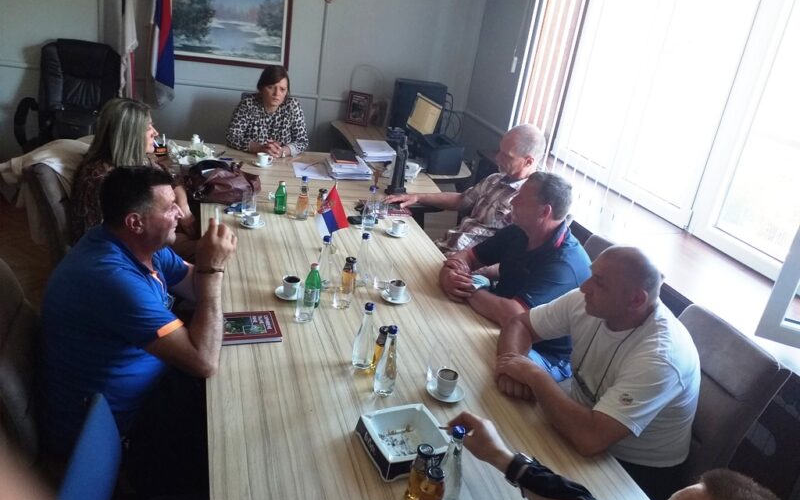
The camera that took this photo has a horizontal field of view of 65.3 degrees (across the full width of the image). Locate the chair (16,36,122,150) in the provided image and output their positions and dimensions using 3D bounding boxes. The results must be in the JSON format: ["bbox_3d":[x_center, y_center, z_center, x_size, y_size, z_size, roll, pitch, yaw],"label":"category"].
[{"bbox_3d":[-2.197,-0.781,4.263,0.670,1.180,0.700,-1,25,-23],"label":"chair"}]

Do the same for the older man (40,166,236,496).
[{"bbox_3d":[-0.786,0.353,1.952,0.720,1.270,0.580,-1,24,-21],"label":"older man"}]

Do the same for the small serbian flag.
[{"bbox_3d":[-0.277,-0.148,2.598,0.145,0.250,0.060,3,23,-13],"label":"small serbian flag"}]

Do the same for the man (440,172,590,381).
[{"bbox_3d":[0.453,0.307,2.519,0.720,1.270,0.560,6,22,-8],"label":"man"}]

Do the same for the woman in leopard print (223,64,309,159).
[{"bbox_3d":[-0.893,-0.608,4.174,0.530,1.250,0.780,2,24,-16],"label":"woman in leopard print"}]

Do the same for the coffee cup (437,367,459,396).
[{"bbox_3d":[0.136,0.384,1.812,0.066,0.061,0.077,1,23,-19],"label":"coffee cup"}]

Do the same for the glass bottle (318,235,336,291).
[{"bbox_3d":[-0.261,0.036,2.288,0.063,0.207,0.063,1,23,-19],"label":"glass bottle"}]

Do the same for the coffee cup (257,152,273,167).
[{"bbox_3d":[-0.799,-0.532,3.690,0.088,0.064,0.063,1,23,-19],"label":"coffee cup"}]

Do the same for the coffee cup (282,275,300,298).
[{"bbox_3d":[-0.390,0.136,2.239,0.068,0.063,0.064,1,24,-19],"label":"coffee cup"}]

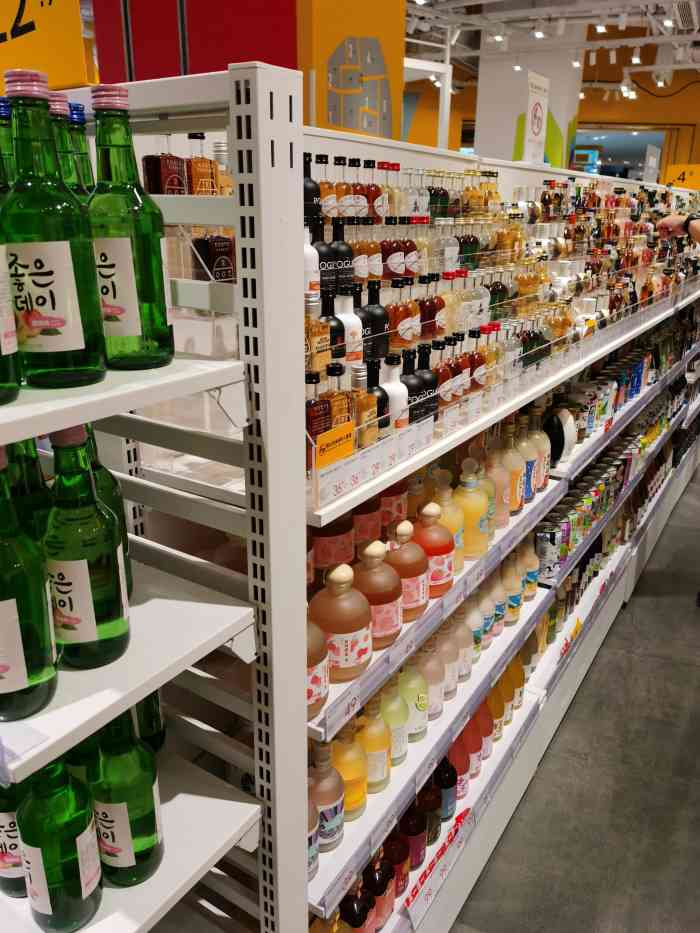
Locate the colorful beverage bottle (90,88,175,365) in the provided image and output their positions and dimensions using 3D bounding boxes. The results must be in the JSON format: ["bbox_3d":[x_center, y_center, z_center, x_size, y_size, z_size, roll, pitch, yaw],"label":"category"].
[{"bbox_3d":[-0.182,-0.189,0.591,0.064,0.212,0.064,13,23,30],"label":"colorful beverage bottle"}]

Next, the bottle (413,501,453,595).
[{"bbox_3d":[0.127,0.127,1.153,0.080,0.149,0.080,1,20,0],"label":"bottle"}]

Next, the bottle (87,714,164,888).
[{"bbox_3d":[-0.212,0.288,0.677,0.064,0.212,0.064,13,23,30],"label":"bottle"}]

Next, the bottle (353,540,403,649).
[{"bbox_3d":[0.034,0.178,1.038,0.080,0.153,0.080,1,20,0],"label":"bottle"}]

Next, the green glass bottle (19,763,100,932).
[{"bbox_3d":[-0.272,0.327,0.671,0.065,0.215,0.065,13,23,30],"label":"green glass bottle"}]

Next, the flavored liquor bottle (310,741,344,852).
[{"bbox_3d":[-0.037,0.455,1.046,0.061,0.203,0.061,1,20,0],"label":"flavored liquor bottle"}]

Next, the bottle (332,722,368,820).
[{"bbox_3d":[-0.004,0.436,1.099,0.062,0.203,0.062,1,20,0],"label":"bottle"}]

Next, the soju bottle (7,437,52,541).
[{"bbox_3d":[-0.294,0.058,0.670,0.065,0.215,0.065,13,23,30],"label":"soju bottle"}]

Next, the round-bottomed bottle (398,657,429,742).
[{"bbox_3d":[0.110,0.375,1.234,0.051,0.193,0.051,1,20,0],"label":"round-bottomed bottle"}]

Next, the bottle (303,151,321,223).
[{"bbox_3d":[-0.062,-0.380,1.034,0.039,0.118,0.039,13,23,30],"label":"bottle"}]

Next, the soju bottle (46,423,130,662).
[{"bbox_3d":[-0.232,0.072,0.634,0.065,0.215,0.065,13,23,30],"label":"soju bottle"}]

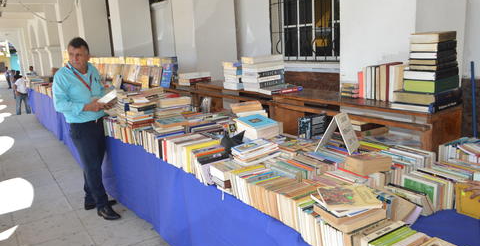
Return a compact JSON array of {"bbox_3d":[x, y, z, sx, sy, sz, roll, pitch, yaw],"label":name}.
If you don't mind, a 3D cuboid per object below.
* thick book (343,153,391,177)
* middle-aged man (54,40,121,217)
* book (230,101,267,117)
[{"bbox_3d":[0.646,0.200,1.803,0.167,0.069,0.127,-7,12,-21],"label":"thick book"},{"bbox_3d":[-1.478,0.056,3.462,0.500,1.710,0.490,1,12,21],"label":"middle-aged man"},{"bbox_3d":[0.070,-0.101,2.800,0.260,0.115,0.170,-7,12,-17],"label":"book"}]

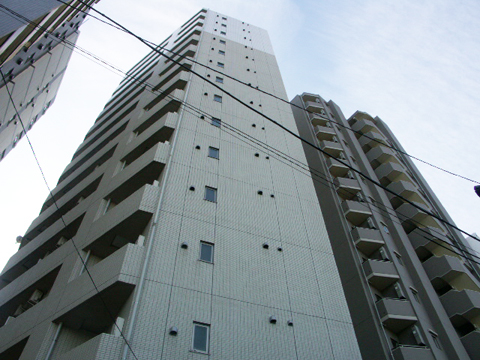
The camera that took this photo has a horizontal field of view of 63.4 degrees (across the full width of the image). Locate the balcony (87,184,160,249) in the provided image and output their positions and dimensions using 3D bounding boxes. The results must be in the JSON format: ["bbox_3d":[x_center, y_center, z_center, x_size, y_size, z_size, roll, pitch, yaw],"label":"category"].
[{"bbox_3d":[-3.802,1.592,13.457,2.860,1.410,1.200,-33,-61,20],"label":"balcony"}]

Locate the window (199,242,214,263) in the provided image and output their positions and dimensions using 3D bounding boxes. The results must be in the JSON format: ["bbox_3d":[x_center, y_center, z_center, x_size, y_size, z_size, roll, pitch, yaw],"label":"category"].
[{"bbox_3d":[-1.000,2.222,11.752,0.470,0.820,0.100,16,-57,-12],"label":"window"}]

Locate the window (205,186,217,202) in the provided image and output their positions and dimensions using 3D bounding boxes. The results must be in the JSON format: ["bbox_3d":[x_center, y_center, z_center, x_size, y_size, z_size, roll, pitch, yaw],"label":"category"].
[{"bbox_3d":[-1.045,0.571,14.148,0.470,0.820,0.100,16,-57,-12],"label":"window"}]

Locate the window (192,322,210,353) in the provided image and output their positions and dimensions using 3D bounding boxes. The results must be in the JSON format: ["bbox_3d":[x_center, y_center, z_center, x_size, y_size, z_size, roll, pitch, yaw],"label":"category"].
[{"bbox_3d":[-0.956,3.851,9.390,0.470,0.820,0.100,16,-57,-12],"label":"window"}]

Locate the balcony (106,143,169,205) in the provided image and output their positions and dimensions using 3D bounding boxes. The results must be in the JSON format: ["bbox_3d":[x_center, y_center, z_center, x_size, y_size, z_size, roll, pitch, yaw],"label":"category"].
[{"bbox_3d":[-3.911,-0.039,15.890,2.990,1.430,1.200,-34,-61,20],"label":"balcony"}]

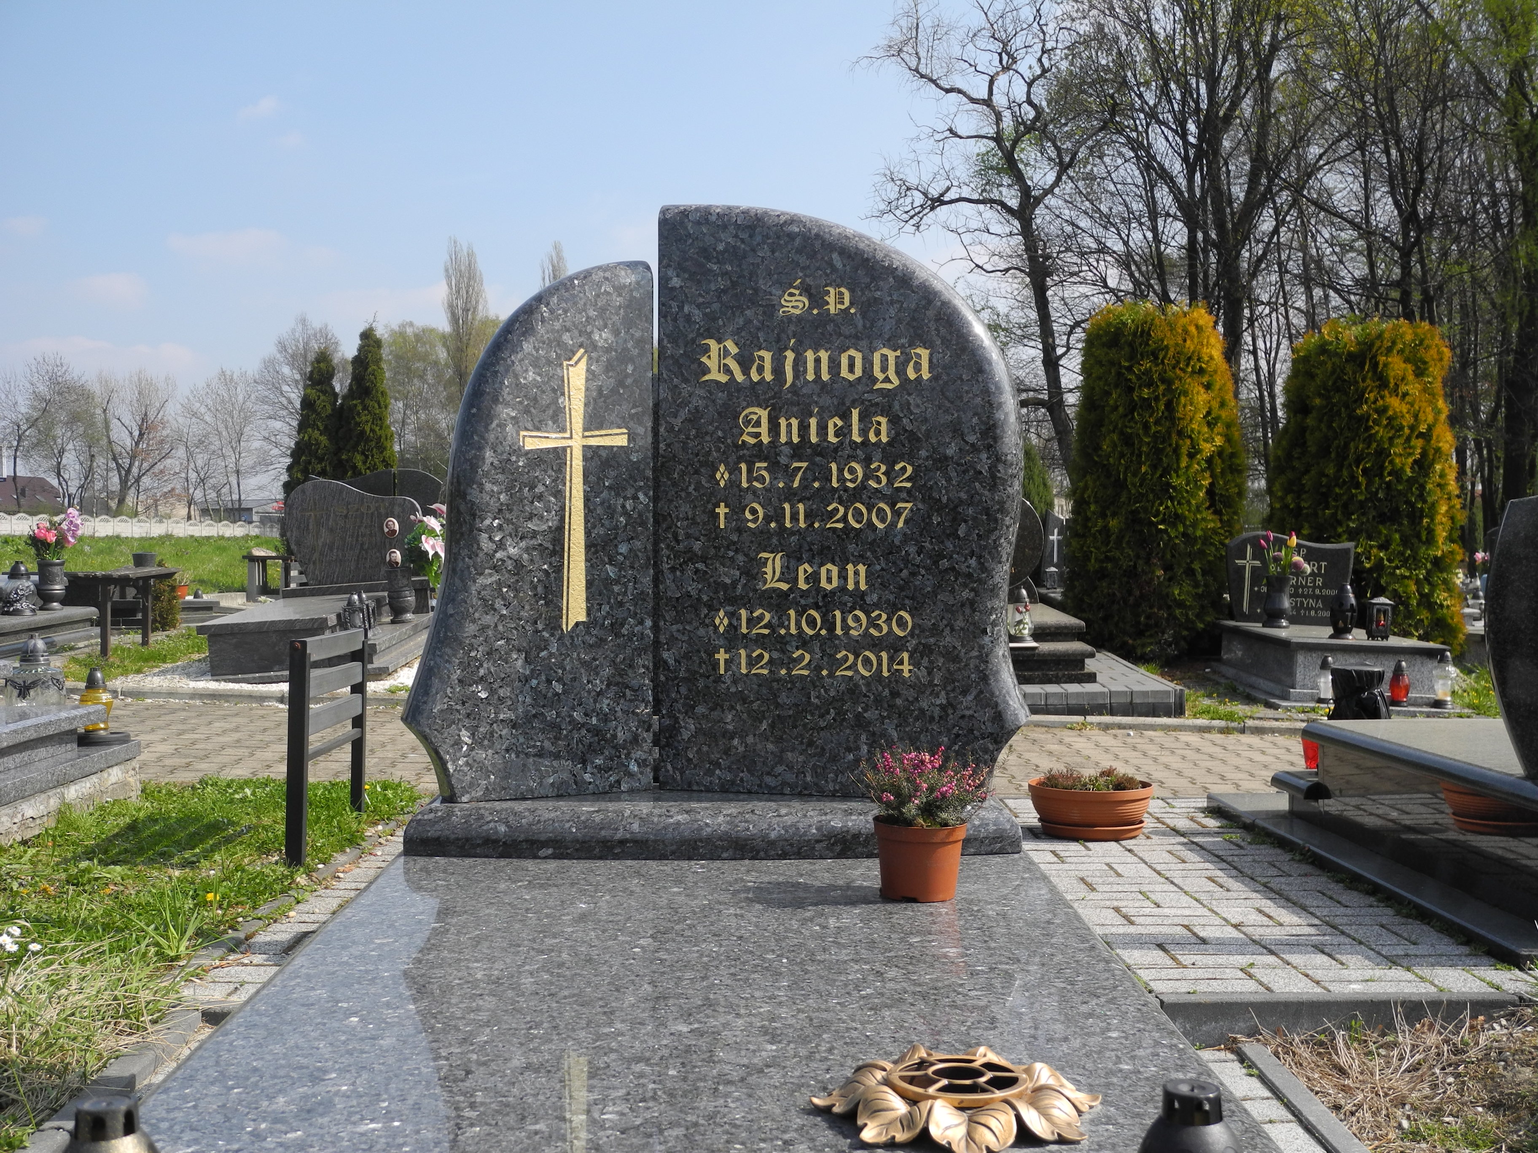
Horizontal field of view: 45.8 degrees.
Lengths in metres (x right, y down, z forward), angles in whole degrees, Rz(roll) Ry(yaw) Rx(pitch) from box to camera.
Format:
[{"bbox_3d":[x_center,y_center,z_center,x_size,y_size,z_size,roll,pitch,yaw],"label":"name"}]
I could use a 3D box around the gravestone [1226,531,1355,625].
[{"bbox_3d":[3.178,0.012,11.100,0.775,0.560,0.100,2,1,5],"label":"gravestone"}]

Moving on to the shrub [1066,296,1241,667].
[{"bbox_3d":[2.765,-0.682,13.000,1.250,2.580,1.200,0,1,0],"label":"shrub"}]

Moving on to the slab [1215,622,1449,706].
[{"bbox_3d":[3.125,0.478,10.250,0.810,0.310,2.050,2,1,4],"label":"slab"}]

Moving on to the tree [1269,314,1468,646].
[{"bbox_3d":[4.369,-0.627,13.300,1.410,2.550,1.300,0,1,0],"label":"tree"}]

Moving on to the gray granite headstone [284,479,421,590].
[{"bbox_3d":[-2.461,-0.267,10.800,0.790,0.610,0.100,-4,1,-10],"label":"gray granite headstone"}]

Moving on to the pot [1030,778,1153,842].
[{"bbox_3d":[0.963,0.687,5.474,0.375,0.155,0.375,0,1,0],"label":"pot"}]

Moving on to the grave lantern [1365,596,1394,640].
[{"bbox_3d":[3.304,0.227,9.850,0.140,0.235,0.140,1,1,9],"label":"grave lantern"}]

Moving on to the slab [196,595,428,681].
[{"bbox_3d":[-2.305,0.315,9.600,0.890,0.290,2.000,-4,2,-4],"label":"slab"}]

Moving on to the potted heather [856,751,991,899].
[{"bbox_3d":[0.287,0.449,3.372,0.240,0.275,0.235,0,1,-1],"label":"potted heather"}]

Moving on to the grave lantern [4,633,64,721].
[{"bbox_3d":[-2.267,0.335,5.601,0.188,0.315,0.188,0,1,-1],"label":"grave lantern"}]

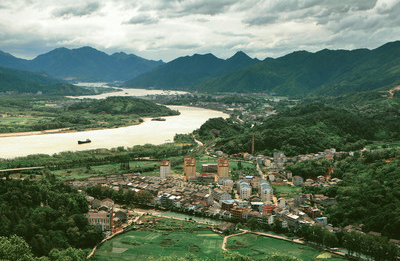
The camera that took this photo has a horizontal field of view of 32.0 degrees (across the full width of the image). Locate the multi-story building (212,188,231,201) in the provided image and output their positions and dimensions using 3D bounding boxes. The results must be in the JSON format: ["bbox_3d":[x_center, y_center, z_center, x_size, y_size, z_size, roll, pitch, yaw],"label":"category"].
[{"bbox_3d":[30.000,91.710,1008.550,14.500,12.000,38.000,-1,5,-15],"label":"multi-story building"}]

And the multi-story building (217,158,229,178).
[{"bbox_3d":[38.000,65.110,1187.000,18.500,36.500,17.000,0,5,-2],"label":"multi-story building"}]

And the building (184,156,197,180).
[{"bbox_3d":[-16.000,64.120,1186.920,18.500,38.500,17.000,0,5,-4],"label":"building"}]

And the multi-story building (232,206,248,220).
[{"bbox_3d":[50.000,103.050,867.010,14.500,12.000,13.000,4,6,42],"label":"multi-story building"}]

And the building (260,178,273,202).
[{"bbox_3d":[95.000,88.130,1006.260,14.500,19.500,60.000,0,5,0],"label":"building"}]

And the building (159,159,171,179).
[{"bbox_3d":[-59.500,67.120,1193.180,17.000,31.500,15.000,0,5,-4],"label":"building"}]

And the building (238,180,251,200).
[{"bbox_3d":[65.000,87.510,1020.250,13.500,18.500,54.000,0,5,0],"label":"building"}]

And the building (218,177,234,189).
[{"bbox_3d":[41.000,82.380,1106.120,16.000,15.000,27.000,-1,5,-13],"label":"building"}]

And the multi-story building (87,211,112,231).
[{"bbox_3d":[-115.500,105.270,808.000,25.500,17.000,14.000,0,5,3],"label":"multi-story building"}]

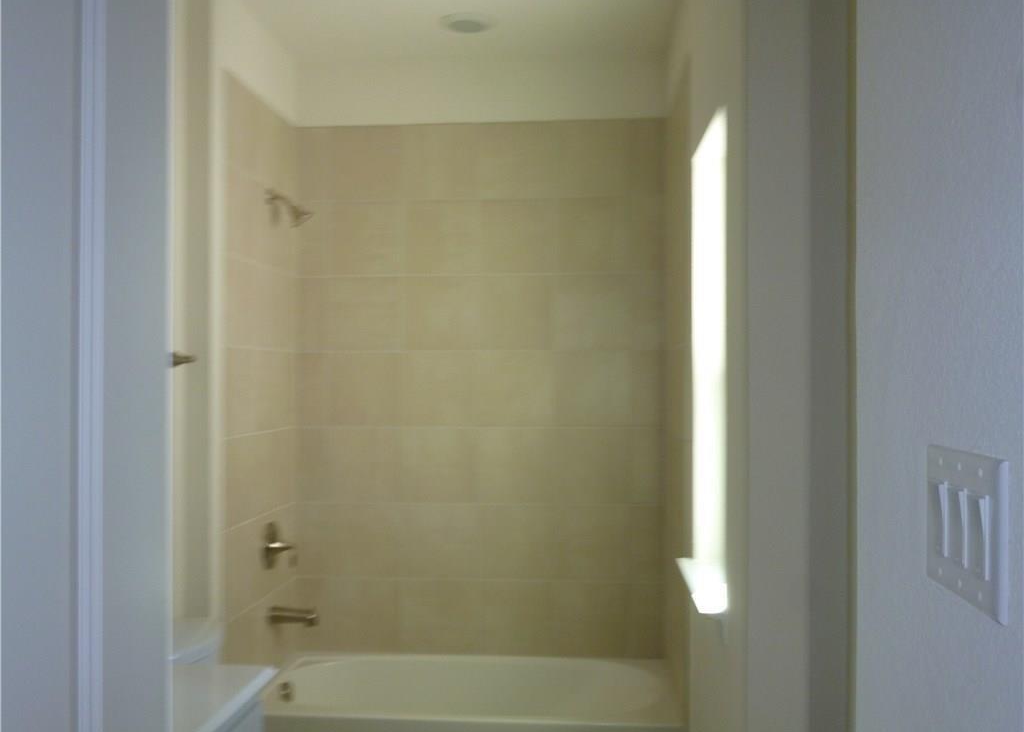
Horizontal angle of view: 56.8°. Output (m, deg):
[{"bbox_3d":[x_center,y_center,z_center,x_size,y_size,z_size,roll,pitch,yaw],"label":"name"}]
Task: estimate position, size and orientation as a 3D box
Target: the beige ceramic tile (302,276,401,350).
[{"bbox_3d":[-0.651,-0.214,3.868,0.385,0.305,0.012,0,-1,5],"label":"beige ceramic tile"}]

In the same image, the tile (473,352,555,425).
[{"bbox_3d":[0.009,0.092,3.807,0.305,0.305,0.012,0,-1,5],"label":"tile"}]

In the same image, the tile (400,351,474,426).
[{"bbox_3d":[-0.301,0.091,3.826,0.310,0.307,0.010,0,0,5],"label":"tile"}]

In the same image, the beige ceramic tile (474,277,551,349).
[{"bbox_3d":[0.010,-0.215,3.807,0.305,0.303,0.010,0,-1,5],"label":"beige ceramic tile"}]

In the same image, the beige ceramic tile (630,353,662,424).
[{"bbox_3d":[0.535,0.093,3.755,0.130,0.293,0.010,0,0,5],"label":"beige ceramic tile"}]

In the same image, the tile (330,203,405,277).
[{"bbox_3d":[-0.591,-0.515,3.858,0.309,0.303,0.010,0,-1,5],"label":"tile"}]

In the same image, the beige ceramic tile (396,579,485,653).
[{"bbox_3d":[-0.291,1.008,3.821,0.346,0.294,0.010,0,0,5],"label":"beige ceramic tile"}]

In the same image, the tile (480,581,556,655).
[{"bbox_3d":[0.019,1.012,3.798,0.305,0.305,0.012,0,-1,5],"label":"tile"}]

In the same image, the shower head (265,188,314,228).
[{"bbox_3d":[-0.834,-0.589,3.554,0.165,0.138,0.085,0,0,5],"label":"shower head"}]

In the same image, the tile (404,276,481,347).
[{"bbox_3d":[-0.288,-0.215,3.836,0.305,0.305,0.012,0,-1,5],"label":"tile"}]

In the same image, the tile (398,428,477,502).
[{"bbox_3d":[-0.301,0.403,3.835,0.311,0.303,0.012,0,0,5],"label":"tile"}]

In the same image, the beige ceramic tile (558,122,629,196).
[{"bbox_3d":[0.323,-0.827,3.787,0.305,0.305,0.012,0,-1,5],"label":"beige ceramic tile"}]

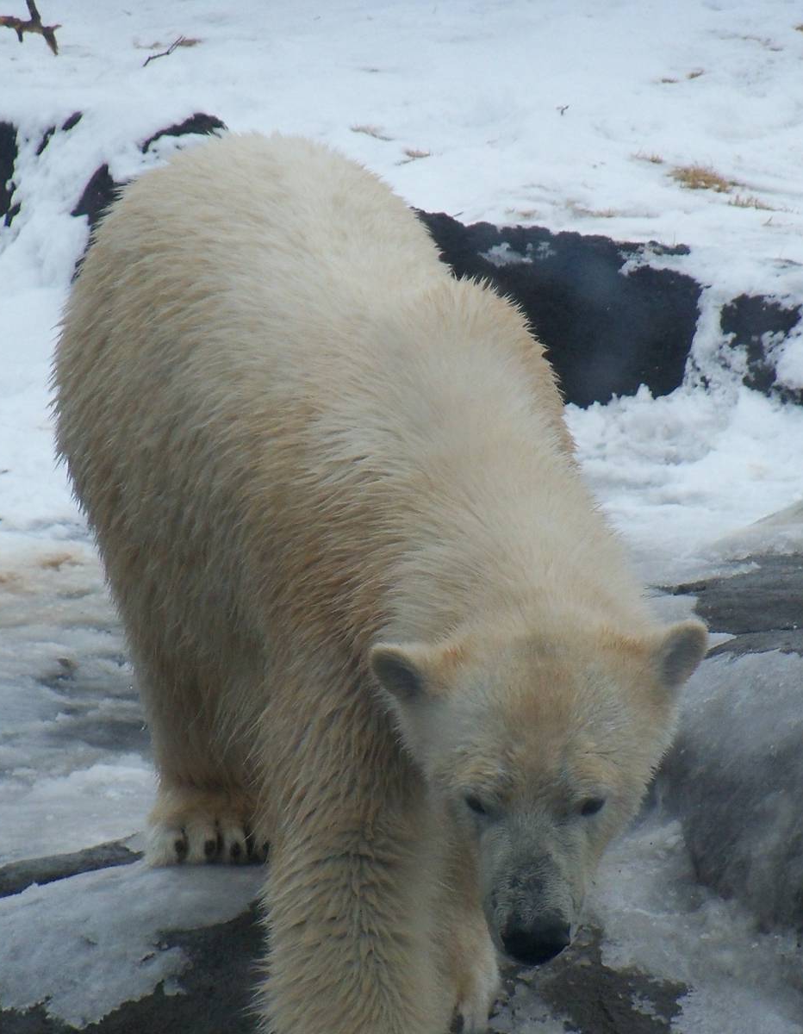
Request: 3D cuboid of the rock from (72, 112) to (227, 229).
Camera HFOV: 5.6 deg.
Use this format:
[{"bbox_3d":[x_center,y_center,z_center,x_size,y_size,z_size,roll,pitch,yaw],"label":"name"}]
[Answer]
[{"bbox_3d":[-0.451,-0.622,14.800,0.292,0.190,0.210,0,13,0],"label":"rock"}]

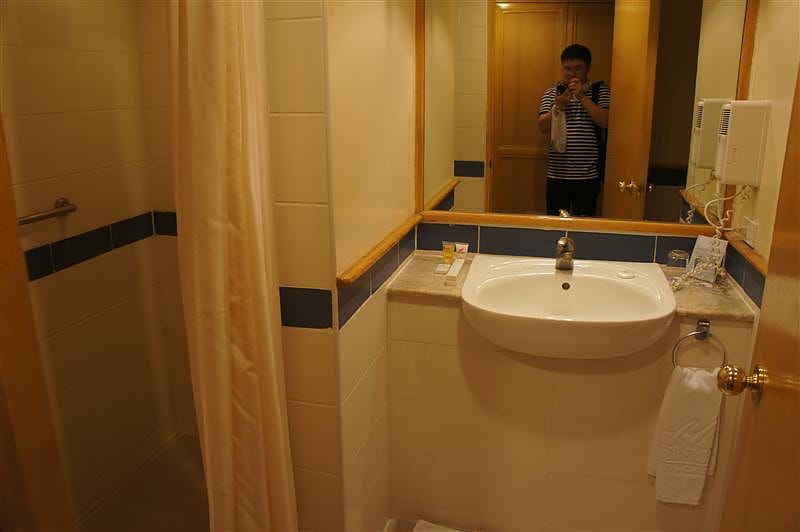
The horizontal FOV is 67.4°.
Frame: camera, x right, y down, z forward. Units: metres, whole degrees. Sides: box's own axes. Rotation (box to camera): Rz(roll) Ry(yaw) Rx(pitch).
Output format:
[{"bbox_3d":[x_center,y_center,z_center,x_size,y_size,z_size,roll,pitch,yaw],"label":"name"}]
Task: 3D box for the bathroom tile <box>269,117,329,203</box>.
[{"bbox_3d":[-0.224,-0.238,1.356,0.148,0.200,0.014,3,16,14],"label":"bathroom tile"}]

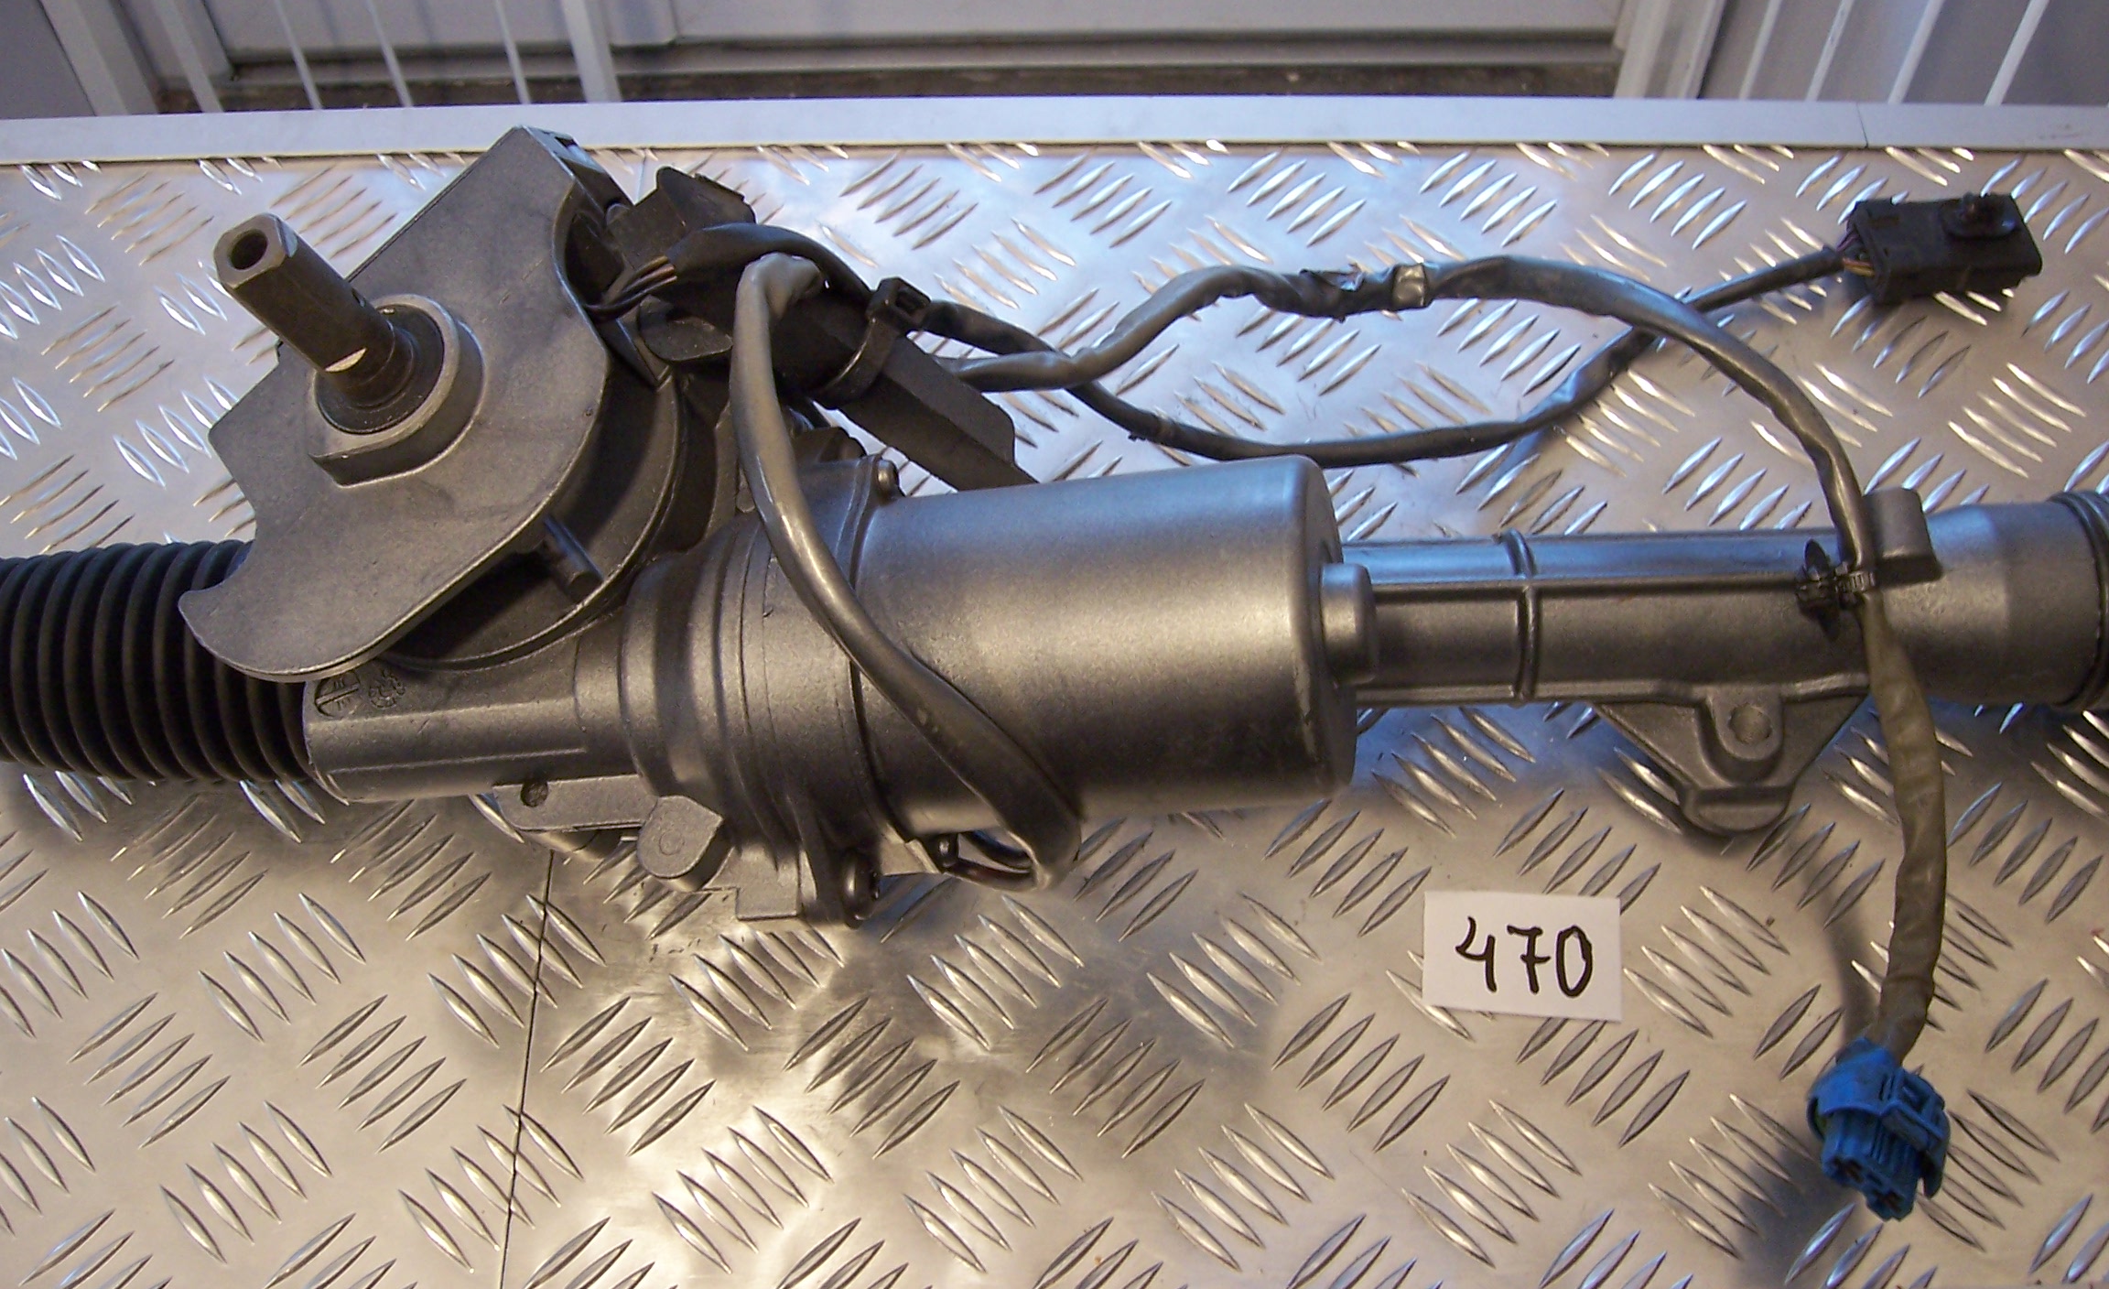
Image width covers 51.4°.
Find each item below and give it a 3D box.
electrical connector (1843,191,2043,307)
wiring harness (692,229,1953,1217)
[{"bbox_3d":[0.252,-0.114,0.618,0.046,0.017,0.028,-4,60,-3],"label":"electrical connector"},{"bbox_3d":[0.067,-0.013,0.508,0.304,0.105,0.269,0,60,0],"label":"wiring harness"}]

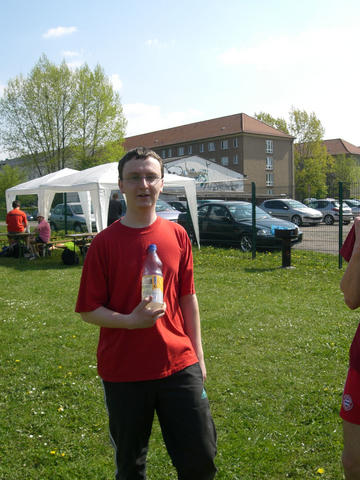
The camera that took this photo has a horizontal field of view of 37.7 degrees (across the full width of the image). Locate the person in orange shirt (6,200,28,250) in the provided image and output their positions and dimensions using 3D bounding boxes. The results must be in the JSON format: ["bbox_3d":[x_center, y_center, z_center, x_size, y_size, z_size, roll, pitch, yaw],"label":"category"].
[{"bbox_3d":[-4.548,-0.375,14.700,0.550,1.330,0.680,0,4,6],"label":"person in orange shirt"}]

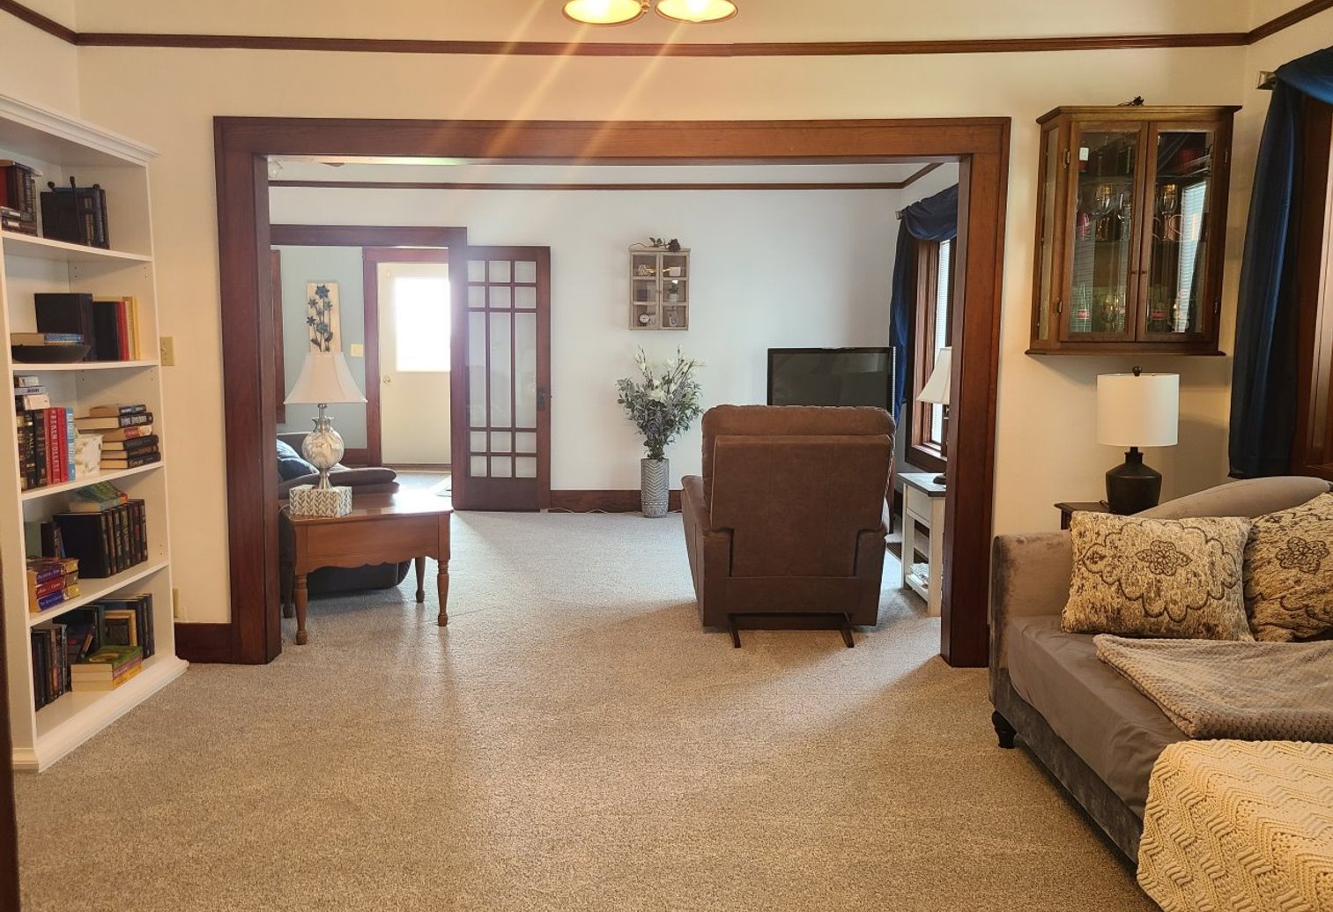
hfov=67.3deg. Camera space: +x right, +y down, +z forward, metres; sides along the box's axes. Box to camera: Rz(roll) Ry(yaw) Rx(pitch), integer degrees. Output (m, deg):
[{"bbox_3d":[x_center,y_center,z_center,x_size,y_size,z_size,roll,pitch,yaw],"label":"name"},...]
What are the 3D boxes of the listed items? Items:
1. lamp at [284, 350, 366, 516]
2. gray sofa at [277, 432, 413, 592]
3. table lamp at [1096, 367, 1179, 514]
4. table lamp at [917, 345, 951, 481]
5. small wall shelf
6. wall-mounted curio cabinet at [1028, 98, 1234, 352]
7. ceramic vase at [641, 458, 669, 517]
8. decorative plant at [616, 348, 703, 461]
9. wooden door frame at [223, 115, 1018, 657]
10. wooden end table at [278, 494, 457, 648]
[{"bbox_3d":[-1.537,-0.109,4.526,0.345,0.730,0.345,0,6,0],"label":"lamp"},{"bbox_3d":[-2.240,0.170,6.152,0.950,0.900,2.150,-3,7,-25],"label":"gray sofa"},{"bbox_3d":[1.724,-0.048,3.676,0.295,0.550,0.295,0,6,0],"label":"table lamp"},{"bbox_3d":[1.484,-0.208,5.079,0.370,0.680,0.370,0,6,0],"label":"table lamp"},{"bbox_3d":[-0.054,-1.251,7.548,0.440,0.605,0.140,0,6,0],"label":"small wall shelf"},{"bbox_3d":[1.757,-0.837,3.811,0.660,0.885,0.235,0,6,0],"label":"wall-mounted curio cabinet"},{"bbox_3d":[-0.091,0.238,7.675,0.210,0.445,0.210,0,6,0],"label":"ceramic vase"},{"bbox_3d":[-0.062,-0.376,7.535,0.640,0.850,0.520,0,6,0],"label":"decorative plant"},{"bbox_3d":[-0.211,-0.226,4.082,3.090,2.180,0.170,0,6,0],"label":"wooden door frame"},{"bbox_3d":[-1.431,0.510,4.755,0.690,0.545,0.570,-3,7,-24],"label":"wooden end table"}]

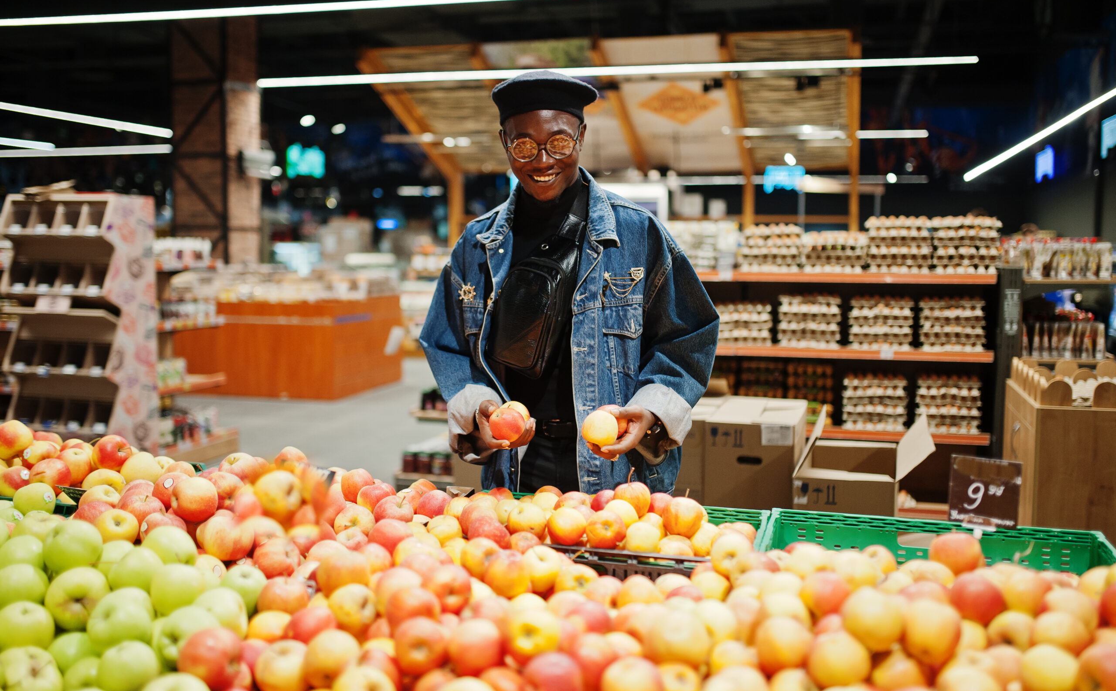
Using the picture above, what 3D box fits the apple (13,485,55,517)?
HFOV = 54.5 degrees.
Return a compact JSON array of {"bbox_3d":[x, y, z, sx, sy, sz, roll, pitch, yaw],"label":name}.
[{"bbox_3d":[-1.014,0.303,2.100,0.074,0.067,0.074,-2,6,-26],"label":"apple"}]

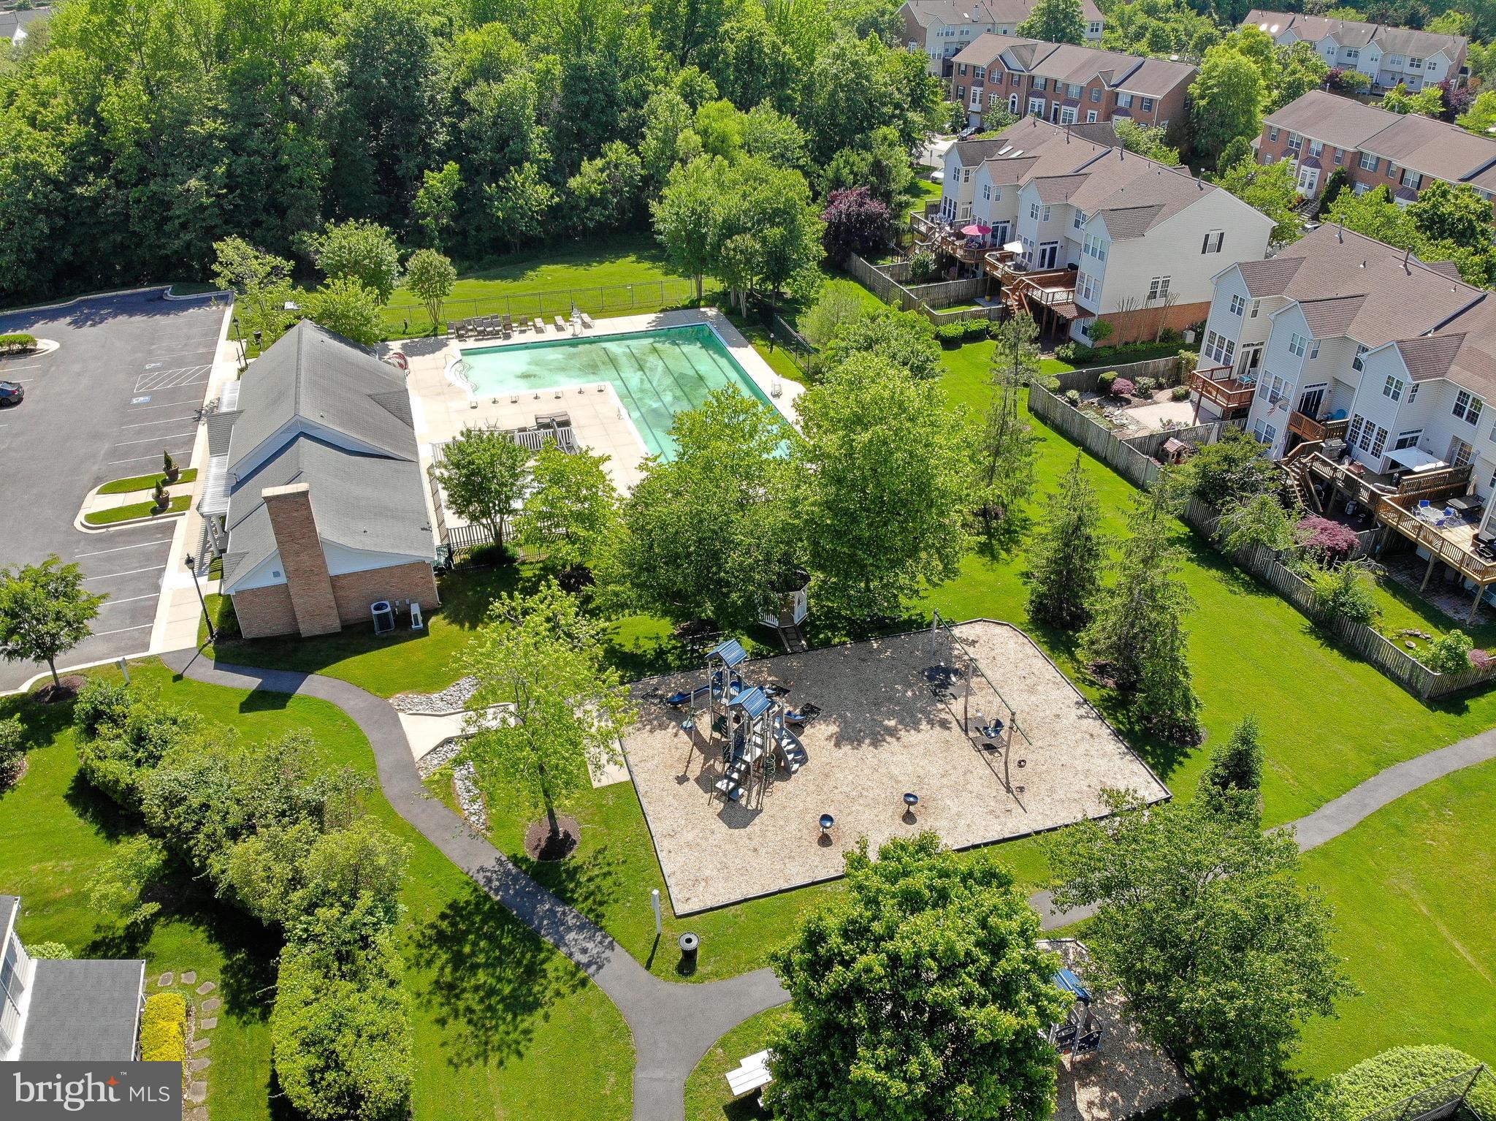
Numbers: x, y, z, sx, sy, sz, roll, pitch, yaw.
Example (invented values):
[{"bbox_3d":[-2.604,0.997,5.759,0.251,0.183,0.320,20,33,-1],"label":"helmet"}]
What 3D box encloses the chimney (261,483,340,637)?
[{"bbox_3d":[-19.976,0.112,46.677,1.850,7.500,0.750,-10,33,-15],"label":"chimney"}]

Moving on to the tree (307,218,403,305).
[{"bbox_3d":[-32.913,-24.988,87.278,7.558,7.093,7.558,0,32,0],"label":"tree"}]

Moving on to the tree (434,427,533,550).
[{"bbox_3d":[-13.356,-3.444,53.136,4.821,6.771,4.821,0,32,0],"label":"tree"}]

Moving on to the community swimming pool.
[{"bbox_3d":[-9.432,-11.097,70.805,20.700,1.200,26.000,-9,30,-14],"label":"community swimming pool"}]

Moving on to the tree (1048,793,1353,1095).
[{"bbox_3d":[12.374,10.790,29.056,7.717,8.282,7.717,0,32,0],"label":"tree"}]

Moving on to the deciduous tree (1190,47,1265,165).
[{"bbox_3d":[63.152,-59.715,136.955,8.587,14.409,8.587,0,32,0],"label":"deciduous tree"}]

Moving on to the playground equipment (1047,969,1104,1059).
[{"bbox_3d":[9.347,13.258,30.062,2.500,3.000,2.300,-14,34,-21],"label":"playground equipment"}]

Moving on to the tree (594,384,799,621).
[{"bbox_3d":[-1.981,-1.782,43.264,8.200,10.960,8.200,-1,29,0],"label":"tree"}]

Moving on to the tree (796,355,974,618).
[{"bbox_3d":[5.591,-2.660,43.316,7.230,12.190,7.230,-1,29,0],"label":"tree"}]

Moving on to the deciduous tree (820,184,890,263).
[{"bbox_3d":[10.212,-31.969,99.140,6.670,7.330,6.670,-1,29,0],"label":"deciduous tree"}]

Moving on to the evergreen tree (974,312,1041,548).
[{"bbox_3d":[13.176,-6.503,53.309,3.300,12.300,3.300,0,32,0],"label":"evergreen tree"}]

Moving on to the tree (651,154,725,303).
[{"bbox_3d":[-5.027,-27.867,87.472,6.260,12.060,6.260,-1,29,0],"label":"tree"}]

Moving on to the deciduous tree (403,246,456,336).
[{"bbox_3d":[-24.802,-21.029,81.405,4.083,6.650,4.083,0,32,0],"label":"deciduous tree"}]

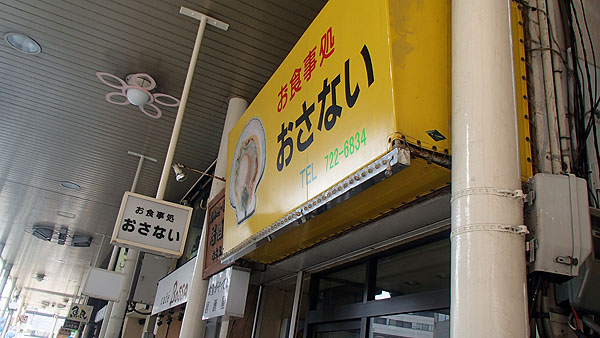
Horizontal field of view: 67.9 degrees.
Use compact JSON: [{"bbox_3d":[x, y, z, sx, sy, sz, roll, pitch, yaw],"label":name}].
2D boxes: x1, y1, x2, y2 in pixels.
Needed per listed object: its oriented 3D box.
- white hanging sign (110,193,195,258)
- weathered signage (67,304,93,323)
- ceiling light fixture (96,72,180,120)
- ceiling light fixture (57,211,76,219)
[{"bbox_3d":[-1.240,0.489,3.765,0.570,0.440,0.110,17,-27,-20],"label":"white hanging sign"},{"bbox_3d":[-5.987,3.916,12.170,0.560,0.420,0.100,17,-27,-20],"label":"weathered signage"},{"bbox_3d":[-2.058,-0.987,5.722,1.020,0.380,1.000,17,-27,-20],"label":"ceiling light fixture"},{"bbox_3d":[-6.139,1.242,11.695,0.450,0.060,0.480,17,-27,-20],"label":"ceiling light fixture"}]

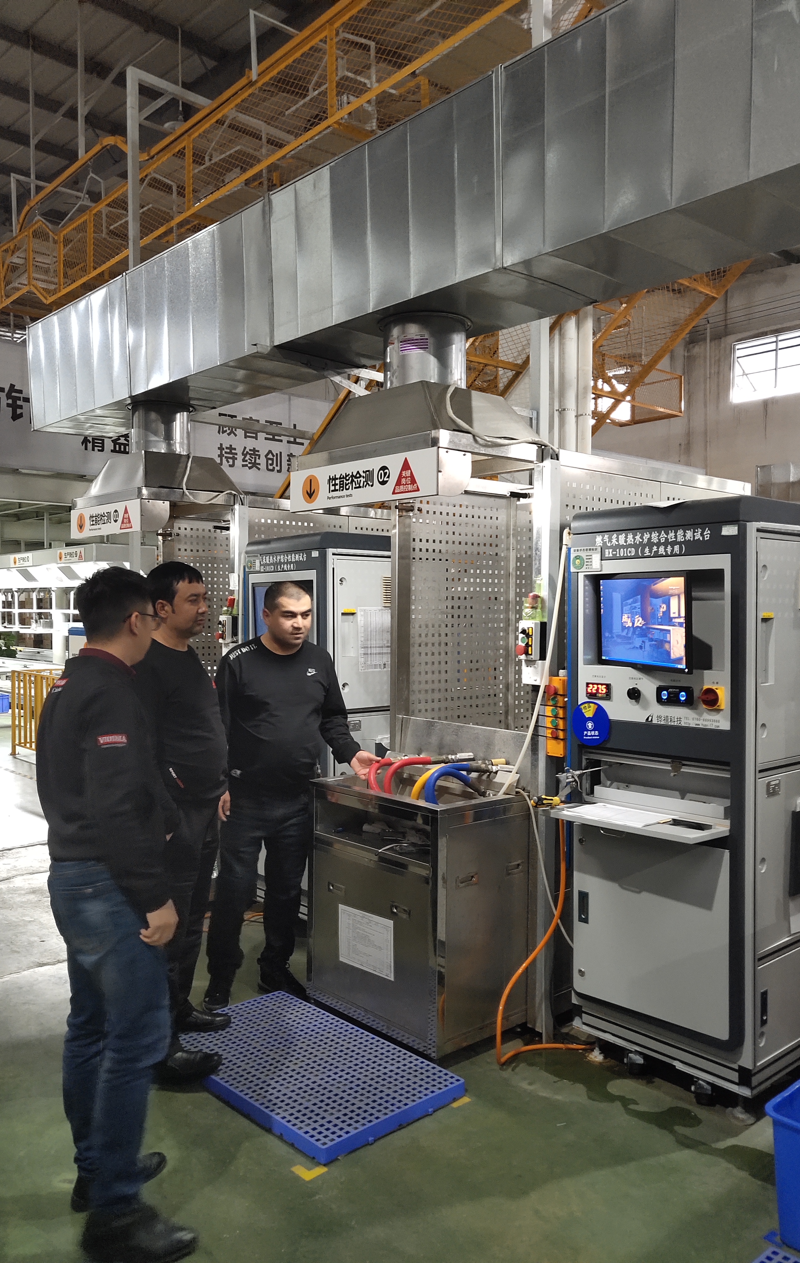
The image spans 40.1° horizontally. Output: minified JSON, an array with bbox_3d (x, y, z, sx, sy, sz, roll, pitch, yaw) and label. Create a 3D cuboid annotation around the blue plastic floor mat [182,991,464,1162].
[{"bbox_3d":[-0.345,1.450,3.657,0.600,0.055,1.030,-1,1,-42],"label":"blue plastic floor mat"}]

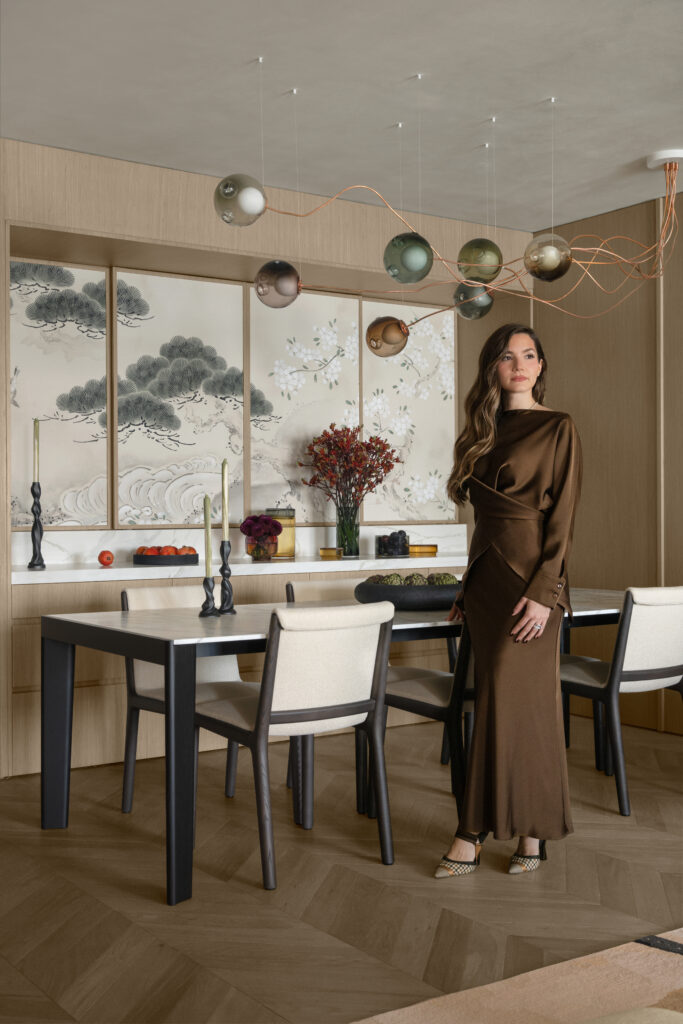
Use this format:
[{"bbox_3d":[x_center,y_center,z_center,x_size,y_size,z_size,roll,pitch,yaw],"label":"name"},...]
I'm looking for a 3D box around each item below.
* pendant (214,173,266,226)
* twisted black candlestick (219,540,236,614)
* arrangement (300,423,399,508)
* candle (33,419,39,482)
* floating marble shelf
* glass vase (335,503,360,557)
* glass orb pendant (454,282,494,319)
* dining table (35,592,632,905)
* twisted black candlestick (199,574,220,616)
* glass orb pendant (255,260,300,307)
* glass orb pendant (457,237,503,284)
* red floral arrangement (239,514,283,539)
[{"bbox_3d":[-0.343,-1.055,4.042,0.176,0.176,0.176,0,0,0],"label":"pendant"},{"bbox_3d":[-0.403,0.232,4.231,0.065,0.261,0.065,0,0,0],"label":"twisted black candlestick"},{"bbox_3d":[0.043,-0.247,6.355,0.533,0.457,0.464,0,0,-35],"label":"arrangement"},{"bbox_3d":[-1.299,-0.261,5.077,0.023,0.275,0.023,0,0,-34],"label":"candle"},{"bbox_3d":[-0.332,0.272,5.959,2.867,0.053,0.547,0,0,-34],"label":"floating marble shelf"},{"bbox_3d":[0.033,0.103,6.372,0.127,0.283,0.127,0,0,0],"label":"glass vase"},{"bbox_3d":[0.547,-0.872,4.947,0.164,0.164,0.164,0,0,0],"label":"glass orb pendant"},{"bbox_3d":[0.306,0.731,4.491,2.591,0.741,0.997,0,0,-35],"label":"dining table"},{"bbox_3d":[-0.460,0.292,4.168,0.075,0.140,0.075,0,0,0],"label":"twisted black candlestick"},{"bbox_3d":[-0.235,-0.840,4.409,0.173,0.173,0.173,0,0,0],"label":"glass orb pendant"},{"bbox_3d":[0.531,-0.968,4.599,0.170,0.170,0.170,0,0,0],"label":"glass orb pendant"},{"bbox_3d":[-0.403,0.072,6.011,0.214,0.118,0.198,0,0,0],"label":"red floral arrangement"}]

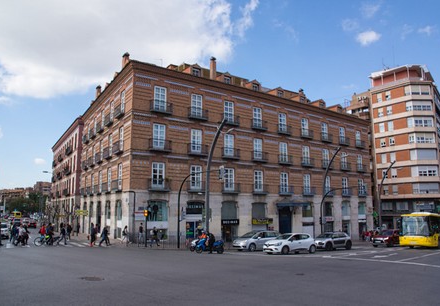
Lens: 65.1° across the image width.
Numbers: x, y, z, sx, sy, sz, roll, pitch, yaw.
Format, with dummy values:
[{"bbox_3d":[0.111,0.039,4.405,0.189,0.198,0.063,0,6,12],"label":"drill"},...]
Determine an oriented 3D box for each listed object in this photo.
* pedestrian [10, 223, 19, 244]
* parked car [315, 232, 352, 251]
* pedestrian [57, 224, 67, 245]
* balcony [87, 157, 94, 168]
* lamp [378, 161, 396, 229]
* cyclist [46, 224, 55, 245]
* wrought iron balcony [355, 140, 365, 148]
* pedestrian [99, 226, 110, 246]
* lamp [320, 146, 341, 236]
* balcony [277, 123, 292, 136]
[{"bbox_3d":[-16.758,6.689,28.269,0.520,1.710,0.480,2,-9,-12],"label":"pedestrian"},{"bbox_3d":[10.437,8.219,32.218,4.160,1.490,1.770,5,-10,-30],"label":"parked car"},{"bbox_3d":[-12.354,6.337,26.900,0.700,1.680,0.500,3,-9,-17],"label":"pedestrian"},{"bbox_3d":[-17.306,1.295,46.439,0.500,1.200,2.200,5,-10,-31],"label":"balcony"},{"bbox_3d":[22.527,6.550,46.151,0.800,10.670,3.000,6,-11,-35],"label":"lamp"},{"bbox_3d":[-12.558,6.013,25.670,0.500,1.670,0.500,5,-11,-29],"label":"cyclist"},{"bbox_3d":[22.093,-1.241,54.066,2.200,1.150,0.500,6,-11,-36],"label":"wrought iron balcony"},{"bbox_3d":[-9.320,6.721,28.012,0.720,1.640,0.480,2,-9,-12],"label":"pedestrian"},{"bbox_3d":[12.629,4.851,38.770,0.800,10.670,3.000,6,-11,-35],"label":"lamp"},{"bbox_3d":[8.138,-2.813,43.792,2.200,1.150,0.500,6,-11,-36],"label":"balcony"}]

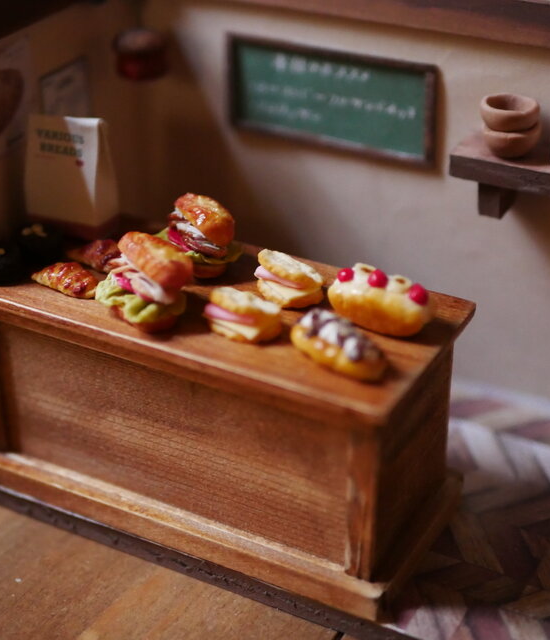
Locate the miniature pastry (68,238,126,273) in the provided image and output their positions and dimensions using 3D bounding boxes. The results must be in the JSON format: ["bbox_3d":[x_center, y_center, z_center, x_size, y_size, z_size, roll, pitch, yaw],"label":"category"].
[{"bbox_3d":[-0.048,-0.017,0.328,0.020,0.008,0.011,18,35,28],"label":"miniature pastry"}]

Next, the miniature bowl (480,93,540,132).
[{"bbox_3d":[0.063,-0.055,0.332,0.016,0.007,0.016,-1,30,0],"label":"miniature bowl"}]

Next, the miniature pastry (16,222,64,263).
[{"bbox_3d":[-0.065,-0.022,0.342,0.013,0.010,0.013,0,29,0],"label":"miniature pastry"}]

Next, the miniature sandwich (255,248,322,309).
[{"bbox_3d":[0.003,-0.010,0.312,0.014,0.012,0.016,-19,35,-29],"label":"miniature sandwich"}]

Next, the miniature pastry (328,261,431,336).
[{"bbox_3d":[0.026,-0.005,0.307,0.028,0.014,0.015,19,35,31],"label":"miniature pastry"}]

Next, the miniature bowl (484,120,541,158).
[{"bbox_3d":[0.067,-0.050,0.346,0.016,0.008,0.016,0,29,0],"label":"miniature bowl"}]

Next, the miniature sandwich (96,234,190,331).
[{"bbox_3d":[-0.033,-0.010,0.305,0.019,0.020,0.023,-17,34,-26],"label":"miniature sandwich"}]

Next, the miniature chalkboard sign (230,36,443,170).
[{"bbox_3d":[0.017,-0.068,0.378,0.069,0.031,0.003,15,33,25],"label":"miniature chalkboard sign"}]

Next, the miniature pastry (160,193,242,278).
[{"bbox_3d":[-0.020,-0.022,0.333,0.015,0.019,0.022,-20,35,-31],"label":"miniature pastry"}]

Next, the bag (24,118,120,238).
[{"bbox_3d":[-0.058,-0.042,0.345,0.023,0.034,0.012,12,33,21],"label":"bag"}]

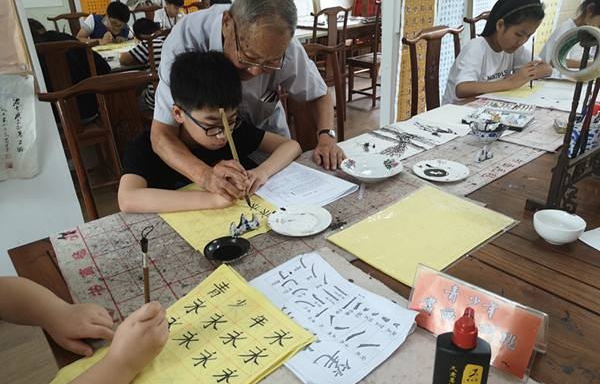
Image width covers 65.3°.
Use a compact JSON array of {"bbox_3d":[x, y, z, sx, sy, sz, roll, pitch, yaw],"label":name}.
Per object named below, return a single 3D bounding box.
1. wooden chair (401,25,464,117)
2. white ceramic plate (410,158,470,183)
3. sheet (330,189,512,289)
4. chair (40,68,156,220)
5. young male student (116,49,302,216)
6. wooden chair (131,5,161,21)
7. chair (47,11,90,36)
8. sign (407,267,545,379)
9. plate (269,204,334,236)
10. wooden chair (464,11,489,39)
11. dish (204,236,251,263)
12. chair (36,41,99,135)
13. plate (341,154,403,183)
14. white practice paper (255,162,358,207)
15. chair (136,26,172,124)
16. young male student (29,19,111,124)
[{"bbox_3d":[0.764,-0.182,2.125,0.480,1.060,0.460,-23,31,-35],"label":"wooden chair"},{"bbox_3d":[0.394,-0.052,1.304,0.149,0.020,0.149,-2,27,1],"label":"white ceramic plate"},{"bbox_3d":[0.276,0.086,1.057,0.368,0.008,0.249,-23,33,-34],"label":"sheet"},{"bbox_3d":[-0.666,0.041,1.929,0.480,0.980,0.470,-18,30,-27],"label":"chair"},{"bbox_3d":[-0.248,0.130,1.513,0.660,1.130,0.600,-23,31,-35],"label":"young male student"},{"bbox_3d":[-1.503,-1.541,5.189,0.470,0.980,0.480,22,36,40],"label":"wooden chair"},{"bbox_3d":[-2.184,-1.331,4.843,0.480,0.980,0.470,-25,34,-37],"label":"chair"},{"bbox_3d":[0.273,0.189,0.734,0.202,0.098,0.078,20,34,41],"label":"sign"},{"bbox_3d":[0.001,0.073,1.097,0.149,0.020,0.149,-2,27,1],"label":"plate"},{"bbox_3d":[1.452,-0.768,3.321,0.480,0.980,0.470,-24,33,-35],"label":"wooden chair"},{"bbox_3d":[-0.155,0.128,1.004,0.097,0.022,0.097,-3,27,0],"label":"dish"},{"bbox_3d":[-1.464,-0.422,2.967,0.480,1.050,0.460,-20,29,-31],"label":"chair"},{"bbox_3d":[0.208,-0.060,1.355,0.178,0.034,0.178,-3,25,1],"label":"plate"},{"bbox_3d":[-0.007,-0.019,1.289,0.213,0.012,0.260,-25,34,-37],"label":"white practice paper"},{"bbox_3d":[-0.787,-0.556,3.160,0.480,1.050,0.460,-20,29,-31],"label":"chair"},{"bbox_3d":[-1.536,-0.510,3.108,0.550,1.100,0.680,-20,29,-31],"label":"young male student"}]

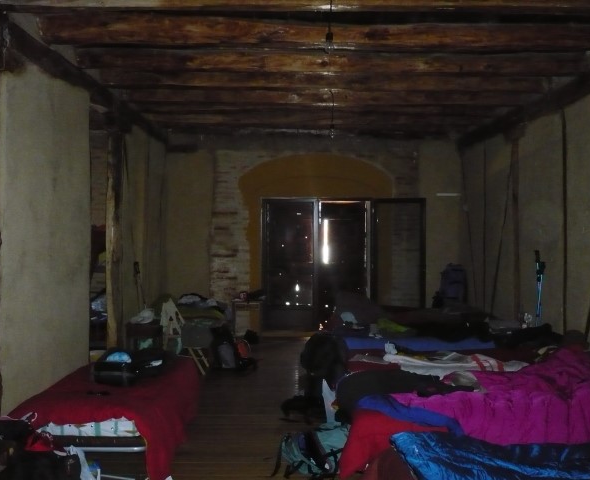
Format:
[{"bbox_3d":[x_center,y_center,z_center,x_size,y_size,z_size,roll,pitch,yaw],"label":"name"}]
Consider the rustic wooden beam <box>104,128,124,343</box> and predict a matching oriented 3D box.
[{"bbox_3d":[-1.771,0.123,6.350,0.150,2.350,0.150,0,2,1],"label":"rustic wooden beam"}]

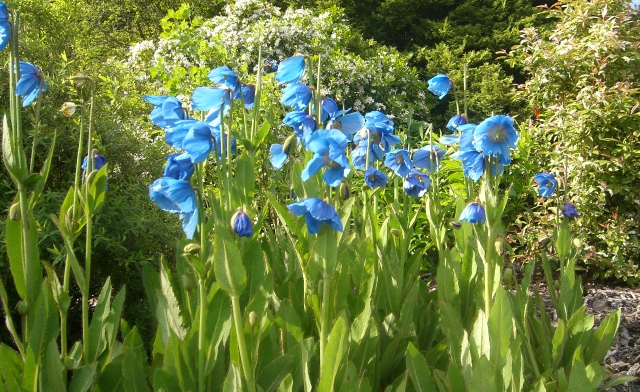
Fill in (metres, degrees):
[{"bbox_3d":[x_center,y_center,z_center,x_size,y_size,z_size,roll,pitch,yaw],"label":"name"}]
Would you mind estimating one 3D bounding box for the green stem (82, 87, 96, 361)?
[{"bbox_3d":[-0.525,0.058,1.600,0.024,0.640,0.024,1,6,0],"label":"green stem"}]

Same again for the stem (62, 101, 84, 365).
[{"bbox_3d":[-0.571,0.084,1.620,0.028,0.580,0.026,4,6,0],"label":"stem"}]

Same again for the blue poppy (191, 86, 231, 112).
[{"bbox_3d":[-0.242,-0.213,1.550,0.080,0.060,0.075,-4,9,-29],"label":"blue poppy"}]

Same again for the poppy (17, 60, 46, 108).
[{"bbox_3d":[-0.575,-0.223,1.400,0.052,0.088,0.080,2,6,23],"label":"poppy"}]

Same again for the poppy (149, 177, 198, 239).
[{"bbox_3d":[-0.296,0.023,1.420,0.090,0.125,0.090,-6,10,-38],"label":"poppy"}]

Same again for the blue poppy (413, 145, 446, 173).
[{"bbox_3d":[0.268,-0.092,1.720,0.082,0.070,0.065,-1,8,-6],"label":"blue poppy"}]

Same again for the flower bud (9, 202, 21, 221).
[{"bbox_3d":[-0.652,0.033,1.500,0.025,0.038,0.026,0,6,0],"label":"flower bud"}]

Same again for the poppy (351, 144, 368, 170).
[{"bbox_3d":[0.090,-0.083,1.520,0.048,0.056,0.048,3,6,23],"label":"poppy"}]

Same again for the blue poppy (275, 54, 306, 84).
[{"bbox_3d":[-0.059,-0.261,1.450,0.060,0.062,0.062,-2,6,-21],"label":"blue poppy"}]

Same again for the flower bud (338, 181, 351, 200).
[{"bbox_3d":[0.050,-0.011,1.420,0.025,0.040,0.025,0,6,0],"label":"flower bud"}]

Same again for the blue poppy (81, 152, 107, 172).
[{"bbox_3d":[-0.564,-0.083,1.750,0.062,0.055,0.060,2,8,17],"label":"blue poppy"}]

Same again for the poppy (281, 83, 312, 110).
[{"bbox_3d":[-0.053,-0.227,1.600,0.070,0.066,0.066,-5,9,-31],"label":"poppy"}]

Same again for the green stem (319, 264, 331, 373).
[{"bbox_3d":[0.009,0.248,1.420,0.017,0.218,0.017,3,6,0],"label":"green stem"}]

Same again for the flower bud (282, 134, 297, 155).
[{"bbox_3d":[-0.068,-0.115,1.570,0.030,0.044,0.030,0,8,0],"label":"flower bud"}]

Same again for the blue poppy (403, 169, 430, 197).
[{"bbox_3d":[0.221,-0.031,1.600,0.062,0.062,0.050,-1,6,-9],"label":"blue poppy"}]

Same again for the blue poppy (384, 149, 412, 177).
[{"bbox_3d":[0.196,-0.083,1.750,0.070,0.070,0.055,-1,8,-6],"label":"blue poppy"}]

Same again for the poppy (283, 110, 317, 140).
[{"bbox_3d":[-0.047,-0.161,1.600,0.070,0.070,0.068,-6,10,-38],"label":"poppy"}]

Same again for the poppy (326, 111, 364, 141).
[{"bbox_3d":[0.053,-0.147,1.470,0.083,0.068,0.060,2,6,17],"label":"poppy"}]

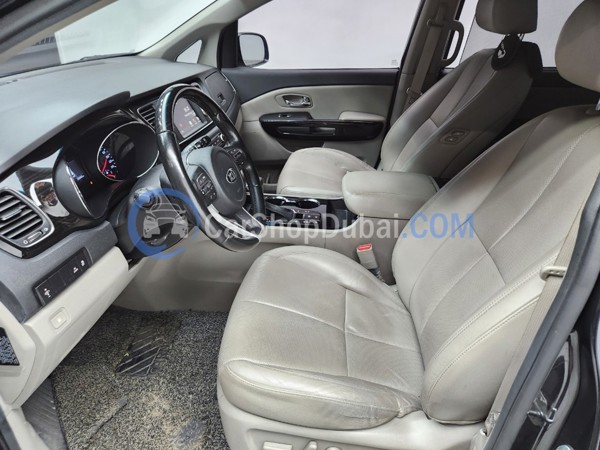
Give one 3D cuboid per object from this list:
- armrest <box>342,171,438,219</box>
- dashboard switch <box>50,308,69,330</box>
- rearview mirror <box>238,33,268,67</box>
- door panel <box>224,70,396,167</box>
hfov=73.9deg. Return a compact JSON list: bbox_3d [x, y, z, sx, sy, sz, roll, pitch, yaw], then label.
[{"bbox_3d":[0.280,-0.097,1.234,0.295,0.080,0.225,3,26,7],"label":"armrest"},{"bbox_3d":[-0.437,0.171,0.721,0.011,0.024,0.031,-3,28,15],"label":"dashboard switch"},{"bbox_3d":[-0.263,-0.929,2.117,0.110,0.175,0.220,18,34,29],"label":"rearview mirror"},{"bbox_3d":[-0.008,-0.508,2.015,0.920,0.500,0.130,2,30,3],"label":"door panel"}]

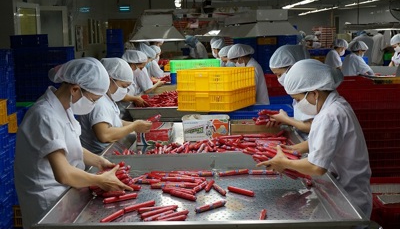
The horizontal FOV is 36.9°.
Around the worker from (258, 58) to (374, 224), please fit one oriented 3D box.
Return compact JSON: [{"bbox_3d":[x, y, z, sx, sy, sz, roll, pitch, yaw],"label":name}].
[{"bbox_3d":[0.494,0.350,2.720,0.540,1.200,0.470,-1,8,0],"label":"worker"}]

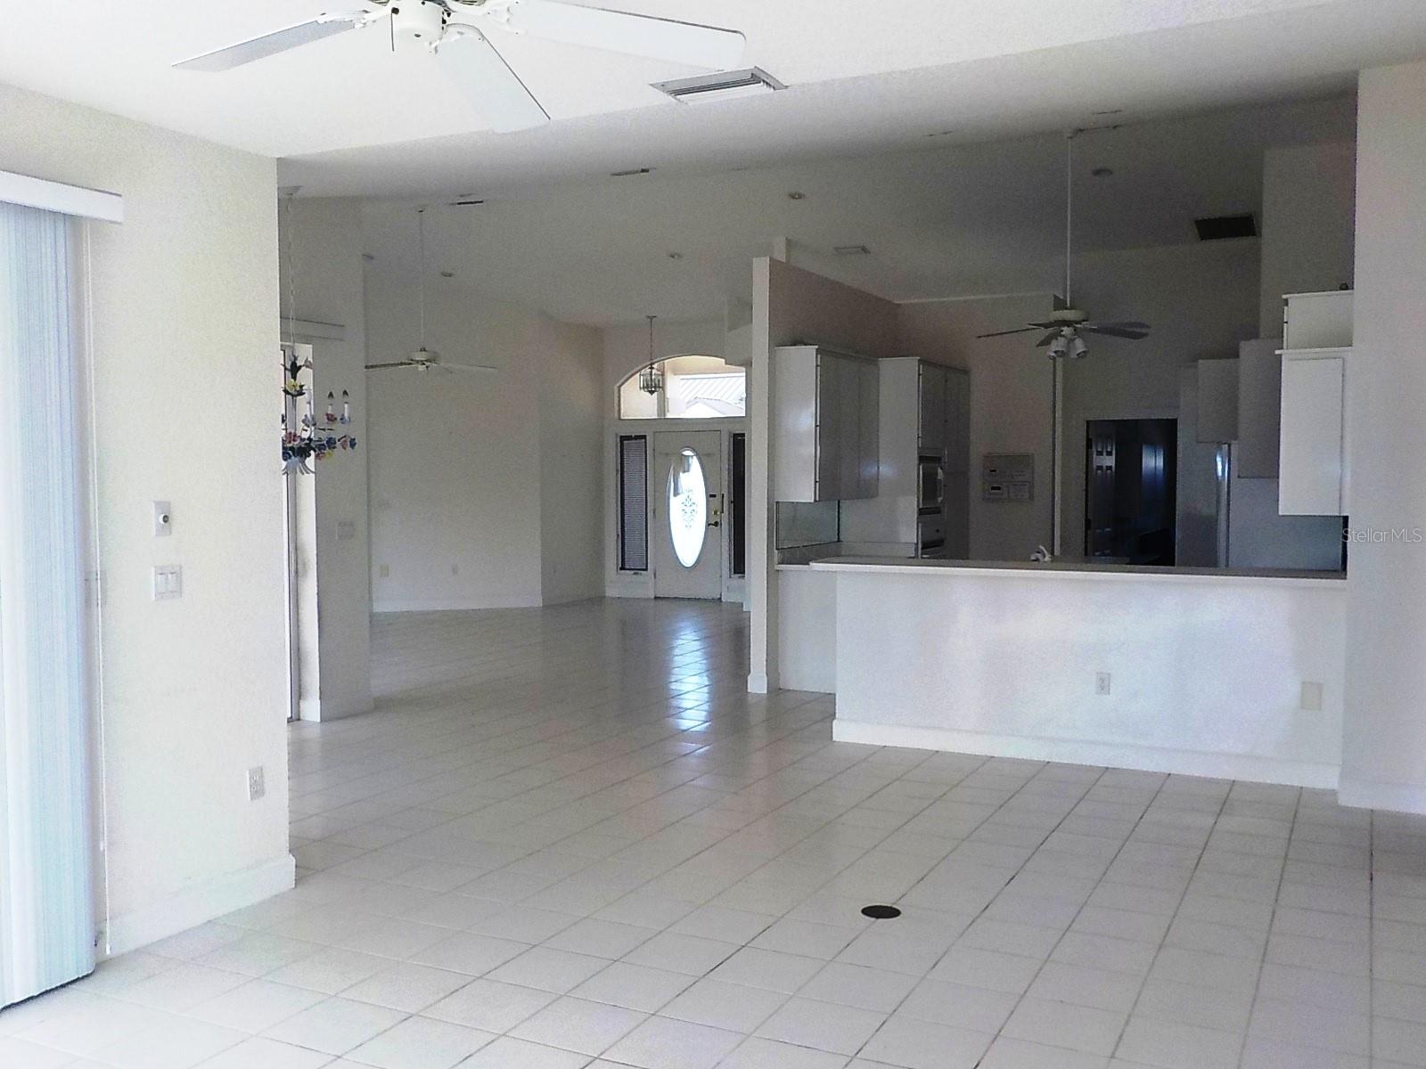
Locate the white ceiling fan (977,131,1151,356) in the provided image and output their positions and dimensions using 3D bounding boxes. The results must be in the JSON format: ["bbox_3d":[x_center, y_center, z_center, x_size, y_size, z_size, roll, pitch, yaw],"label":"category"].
[{"bbox_3d":[2.619,-2.149,9.150,1.300,1.680,1.300,2,3,27],"label":"white ceiling fan"}]

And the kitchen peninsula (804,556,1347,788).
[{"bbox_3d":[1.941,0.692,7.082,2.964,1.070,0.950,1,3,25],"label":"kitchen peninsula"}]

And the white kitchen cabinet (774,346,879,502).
[{"bbox_3d":[0.869,-0.798,9.248,0.335,1.080,1.240,2,3,27],"label":"white kitchen cabinet"}]

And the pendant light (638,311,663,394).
[{"bbox_3d":[-0.712,-2.053,14.100,0.275,0.930,0.275,0,3,0],"label":"pendant light"}]

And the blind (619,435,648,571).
[{"bbox_3d":[-0.992,-0.386,15.355,0.399,1.685,0.050,2,3,27],"label":"blind"}]

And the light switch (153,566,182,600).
[{"bbox_3d":[-1.850,0.163,4.200,0.014,0.115,0.114,2,3,27],"label":"light switch"}]

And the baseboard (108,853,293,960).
[{"bbox_3d":[-1.798,1.307,4.381,0.030,0.130,0.840,2,3,27],"label":"baseboard"}]

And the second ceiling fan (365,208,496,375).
[{"bbox_3d":[-2.742,-2.305,11.700,1.370,1.580,1.370,2,3,27],"label":"second ceiling fan"}]

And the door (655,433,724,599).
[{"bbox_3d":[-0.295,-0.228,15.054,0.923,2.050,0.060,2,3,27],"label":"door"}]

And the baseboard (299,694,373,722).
[{"bbox_3d":[-2.457,1.110,8.072,0.205,0.135,0.460,2,3,27],"label":"baseboard"}]

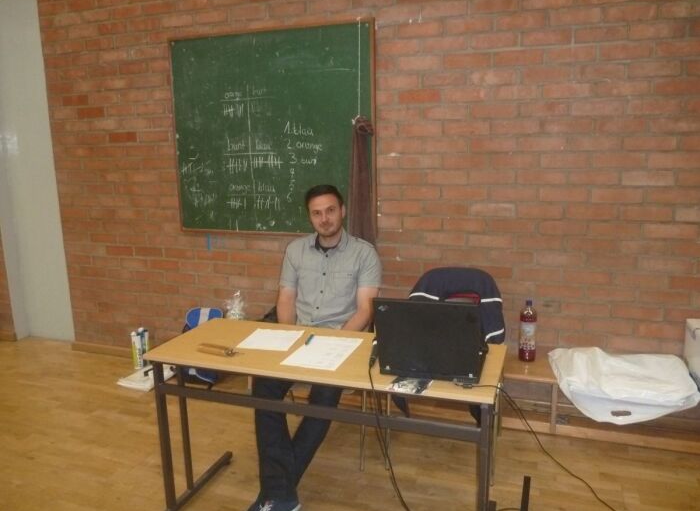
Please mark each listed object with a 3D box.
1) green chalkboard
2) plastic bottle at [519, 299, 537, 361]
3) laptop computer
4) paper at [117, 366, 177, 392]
[{"bbox_3d":[-0.477,-0.717,3.379,1.333,1.199,0.030,3,11,19],"label":"green chalkboard"},{"bbox_3d":[0.914,0.378,2.878,0.086,0.312,0.086,3,11,19],"label":"plastic bottle"},{"bbox_3d":[0.289,0.256,1.958,0.330,0.284,0.335,2,11,17],"label":"laptop computer"},{"bbox_3d":[-1.305,0.783,3.714,0.280,0.026,0.400,3,11,19],"label":"paper"}]

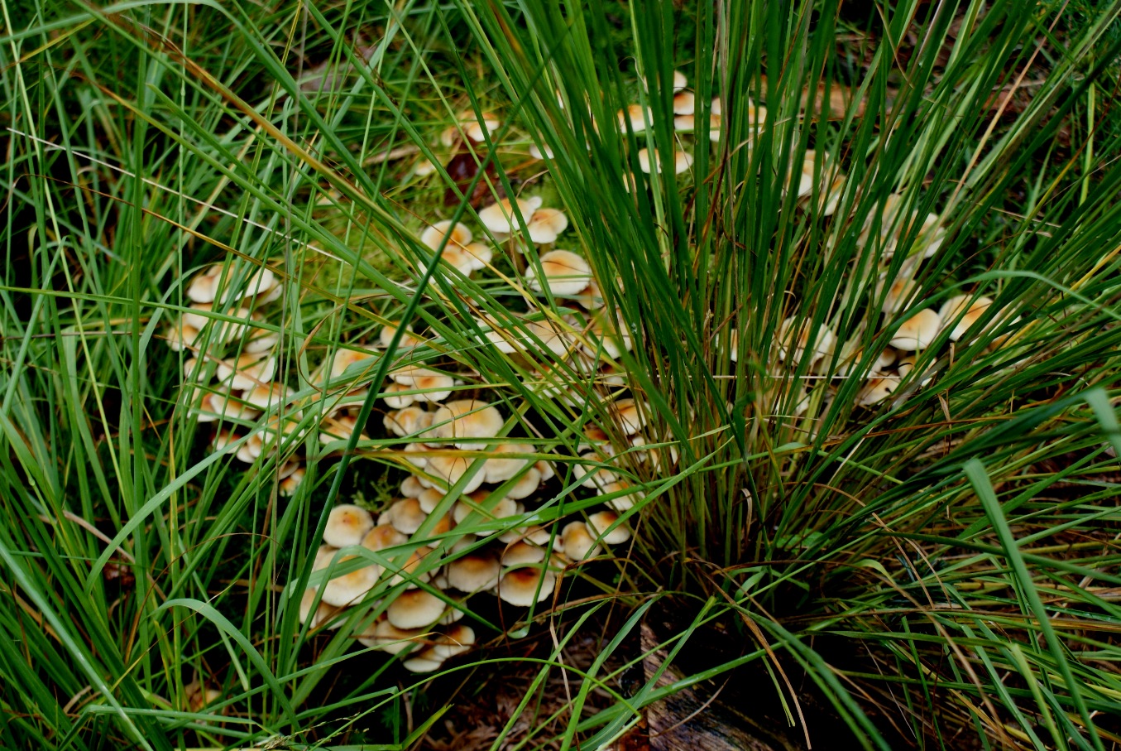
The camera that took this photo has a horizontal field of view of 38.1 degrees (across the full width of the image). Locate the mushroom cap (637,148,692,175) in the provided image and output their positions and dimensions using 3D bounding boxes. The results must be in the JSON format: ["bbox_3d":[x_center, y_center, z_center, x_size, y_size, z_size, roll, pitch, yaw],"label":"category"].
[{"bbox_3d":[0.091,-0.190,1.420,0.048,0.014,0.048,0,29,0],"label":"mushroom cap"}]

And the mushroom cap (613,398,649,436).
[{"bbox_3d":[0.052,0.028,1.220,0.034,0.013,0.034,0,47,0],"label":"mushroom cap"}]

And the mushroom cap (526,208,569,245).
[{"bbox_3d":[-0.011,-0.127,1.350,0.036,0.014,0.036,-2,48,2],"label":"mushroom cap"}]

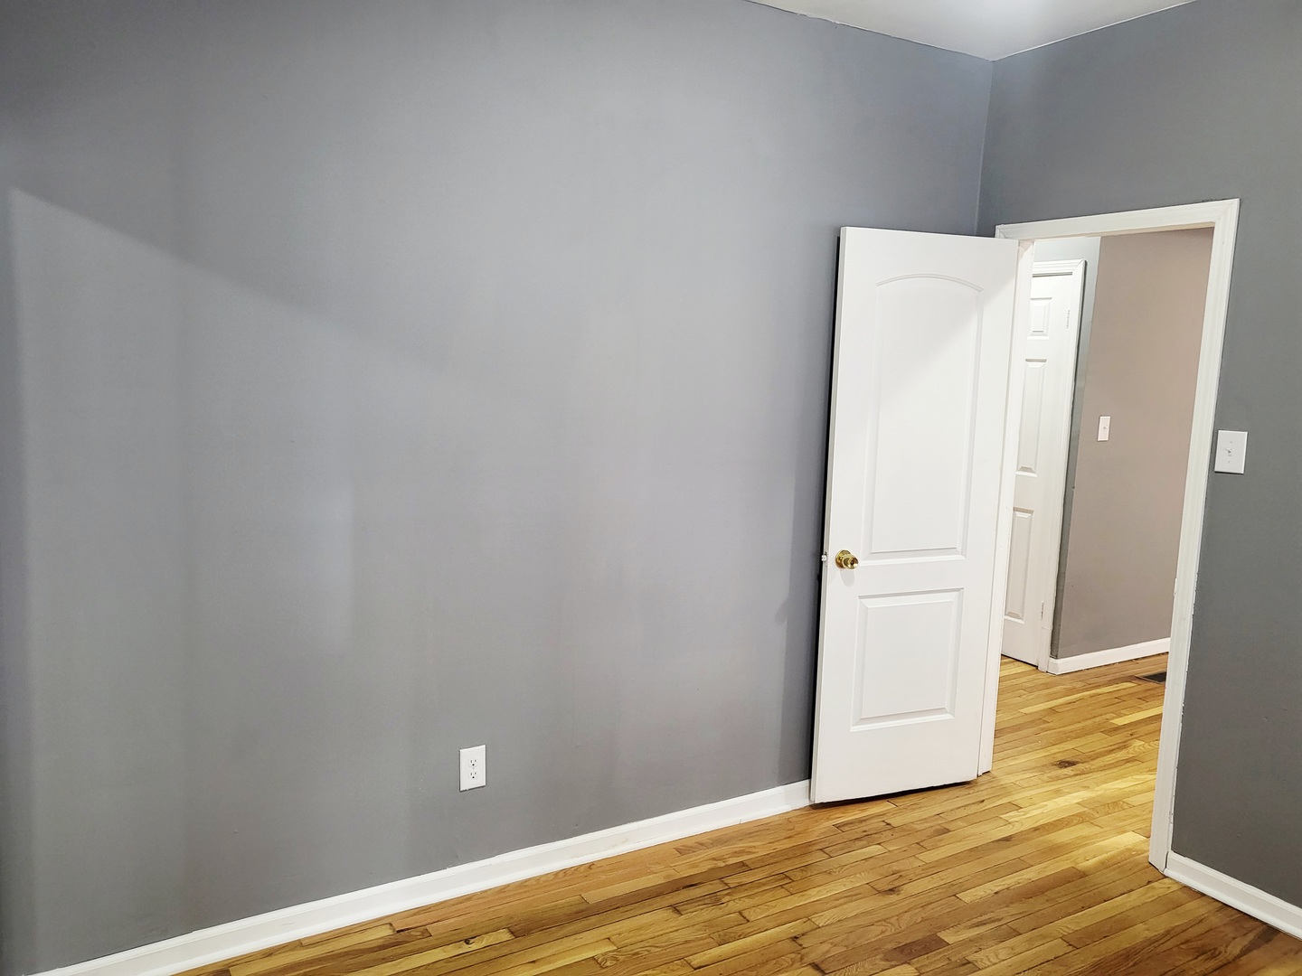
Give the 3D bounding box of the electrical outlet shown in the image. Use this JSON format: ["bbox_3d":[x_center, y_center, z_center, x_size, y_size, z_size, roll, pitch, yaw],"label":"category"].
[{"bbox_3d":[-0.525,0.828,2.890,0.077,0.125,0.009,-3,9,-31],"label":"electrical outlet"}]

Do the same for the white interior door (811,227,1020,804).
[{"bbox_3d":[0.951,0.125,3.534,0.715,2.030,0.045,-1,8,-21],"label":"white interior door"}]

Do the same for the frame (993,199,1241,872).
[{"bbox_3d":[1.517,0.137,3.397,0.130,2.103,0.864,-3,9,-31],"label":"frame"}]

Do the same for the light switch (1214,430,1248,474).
[{"bbox_3d":[1.725,-0.107,2.908,0.014,0.122,0.082,-3,9,-31],"label":"light switch"}]

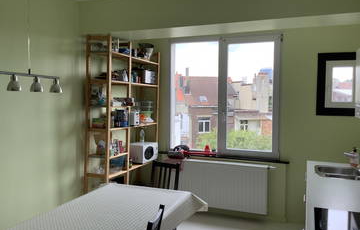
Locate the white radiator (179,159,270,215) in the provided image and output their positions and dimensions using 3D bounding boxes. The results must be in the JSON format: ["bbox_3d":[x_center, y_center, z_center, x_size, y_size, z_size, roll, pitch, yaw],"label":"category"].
[{"bbox_3d":[0.485,0.954,4.424,1.390,0.610,0.100,1,2,21],"label":"white radiator"}]

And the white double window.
[{"bbox_3d":[0.582,-0.253,4.492,1.545,1.640,0.090,1,2,21],"label":"white double window"}]

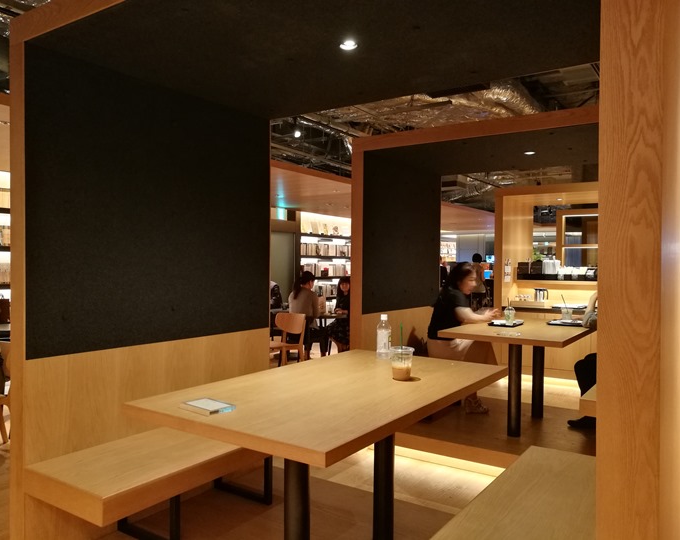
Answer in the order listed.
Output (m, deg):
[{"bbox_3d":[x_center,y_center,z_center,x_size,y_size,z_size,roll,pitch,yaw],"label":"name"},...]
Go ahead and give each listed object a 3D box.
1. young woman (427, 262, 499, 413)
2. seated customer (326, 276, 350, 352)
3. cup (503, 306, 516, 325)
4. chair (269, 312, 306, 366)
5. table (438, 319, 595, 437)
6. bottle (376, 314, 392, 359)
[{"bbox_3d":[1.007,0.534,4.561,0.660,1.190,0.480,1,1,34],"label":"young woman"},{"bbox_3d":[0.026,0.682,7.228,0.470,1.220,0.720,1,1,34],"label":"seated customer"},{"bbox_3d":[1.266,0.334,4.179,0.090,0.134,0.090,1,1,34],"label":"cup"},{"bbox_3d":[-0.745,0.901,6.541,0.520,0.790,0.490,0,1,-44],"label":"chair"},{"bbox_3d":[1.364,0.777,4.103,0.805,0.720,1.390,1,1,34],"label":"table"},{"bbox_3d":[0.218,0.323,2.743,0.068,0.211,0.068,1,1,34],"label":"bottle"}]

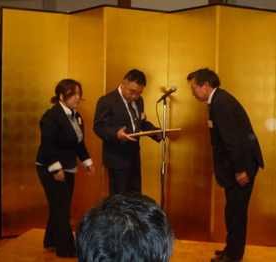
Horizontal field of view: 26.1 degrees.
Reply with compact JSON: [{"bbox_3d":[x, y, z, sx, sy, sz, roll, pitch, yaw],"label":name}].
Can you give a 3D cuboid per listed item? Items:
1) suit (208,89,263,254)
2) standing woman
[{"bbox_3d":[0.849,0.350,5.166,0.490,1.470,0.480,1,3,-7],"label":"suit"},{"bbox_3d":[-0.640,0.297,5.195,0.440,1.510,0.470,3,4,35],"label":"standing woman"}]

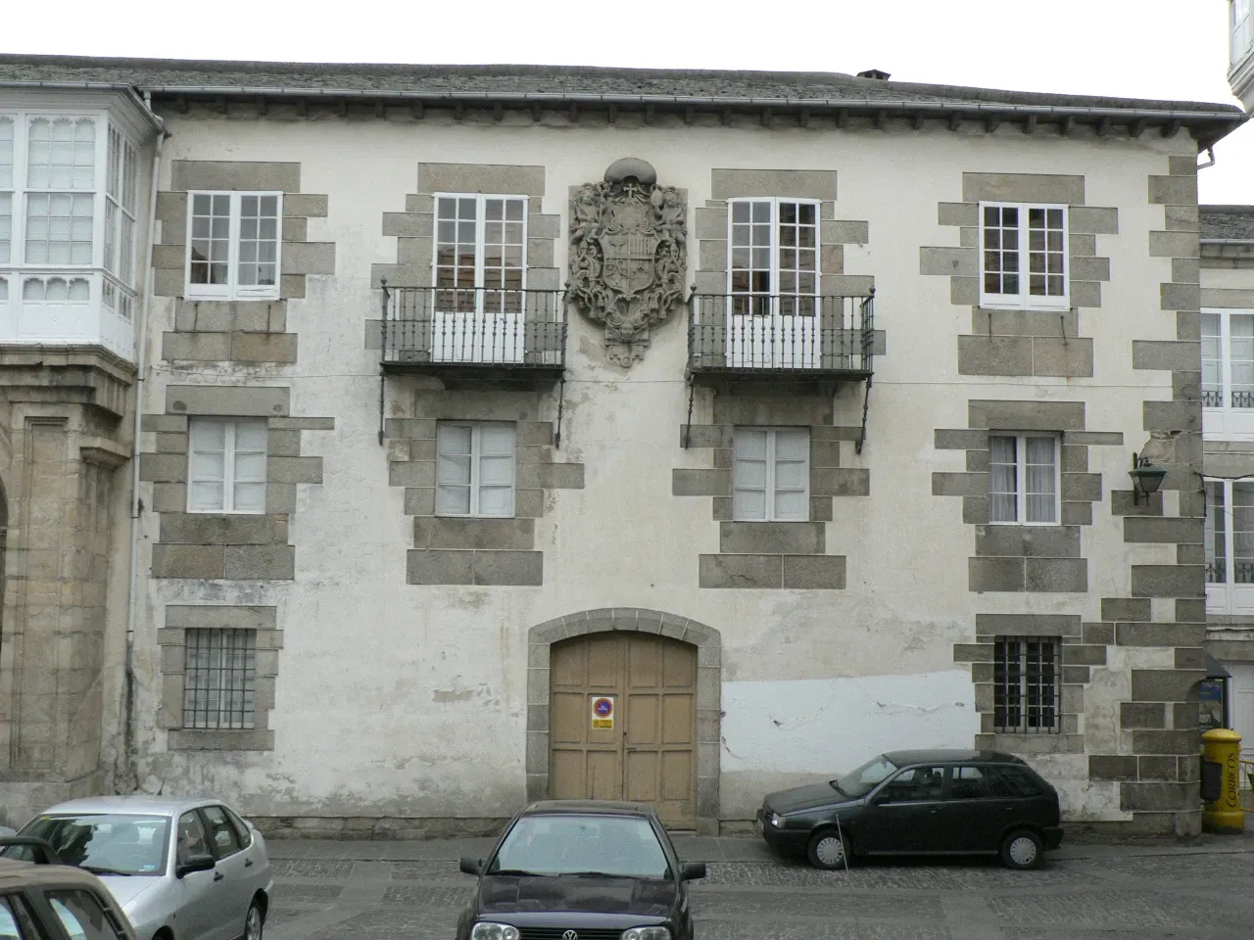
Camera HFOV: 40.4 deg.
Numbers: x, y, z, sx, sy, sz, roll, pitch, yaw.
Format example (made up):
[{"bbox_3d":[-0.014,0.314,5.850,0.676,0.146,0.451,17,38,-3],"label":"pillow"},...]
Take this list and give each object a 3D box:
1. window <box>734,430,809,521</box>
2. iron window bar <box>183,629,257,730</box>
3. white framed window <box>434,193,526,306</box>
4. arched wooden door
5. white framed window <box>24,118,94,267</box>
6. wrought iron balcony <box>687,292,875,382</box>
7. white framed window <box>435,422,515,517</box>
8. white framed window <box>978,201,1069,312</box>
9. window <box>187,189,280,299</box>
[{"bbox_3d":[2.139,0.066,25.289,1.134,1.376,0.120,1,-5,-1],"label":"window"},{"bbox_3d":[-5.921,3.052,24.773,0.991,1.452,0.050,1,-5,-1],"label":"iron window bar"},{"bbox_3d":[-2.179,-3.281,25.300,1.386,1.706,0.130,1,-5,-2],"label":"white framed window"},{"bbox_3d":[-0.056,3.825,25.036,2.191,2.897,0.140,1,-5,-2],"label":"arched wooden door"},{"bbox_3d":[-7.764,-3.826,23.348,0.967,2.104,0.120,1,-5,-2],"label":"white framed window"},{"bbox_3d":[2.235,-1.935,24.942,2.655,1.133,0.780,1,-5,-1],"label":"wrought iron balcony"},{"bbox_3d":[-2.238,-0.003,25.205,1.152,1.393,0.120,1,-5,-1],"label":"white framed window"},{"bbox_3d":[5.964,-3.206,25.557,1.321,1.611,0.120,1,-5,-1],"label":"white framed window"},{"bbox_3d":[-5.805,-3.316,25.146,1.412,1.629,0.130,1,-5,-2],"label":"window"}]

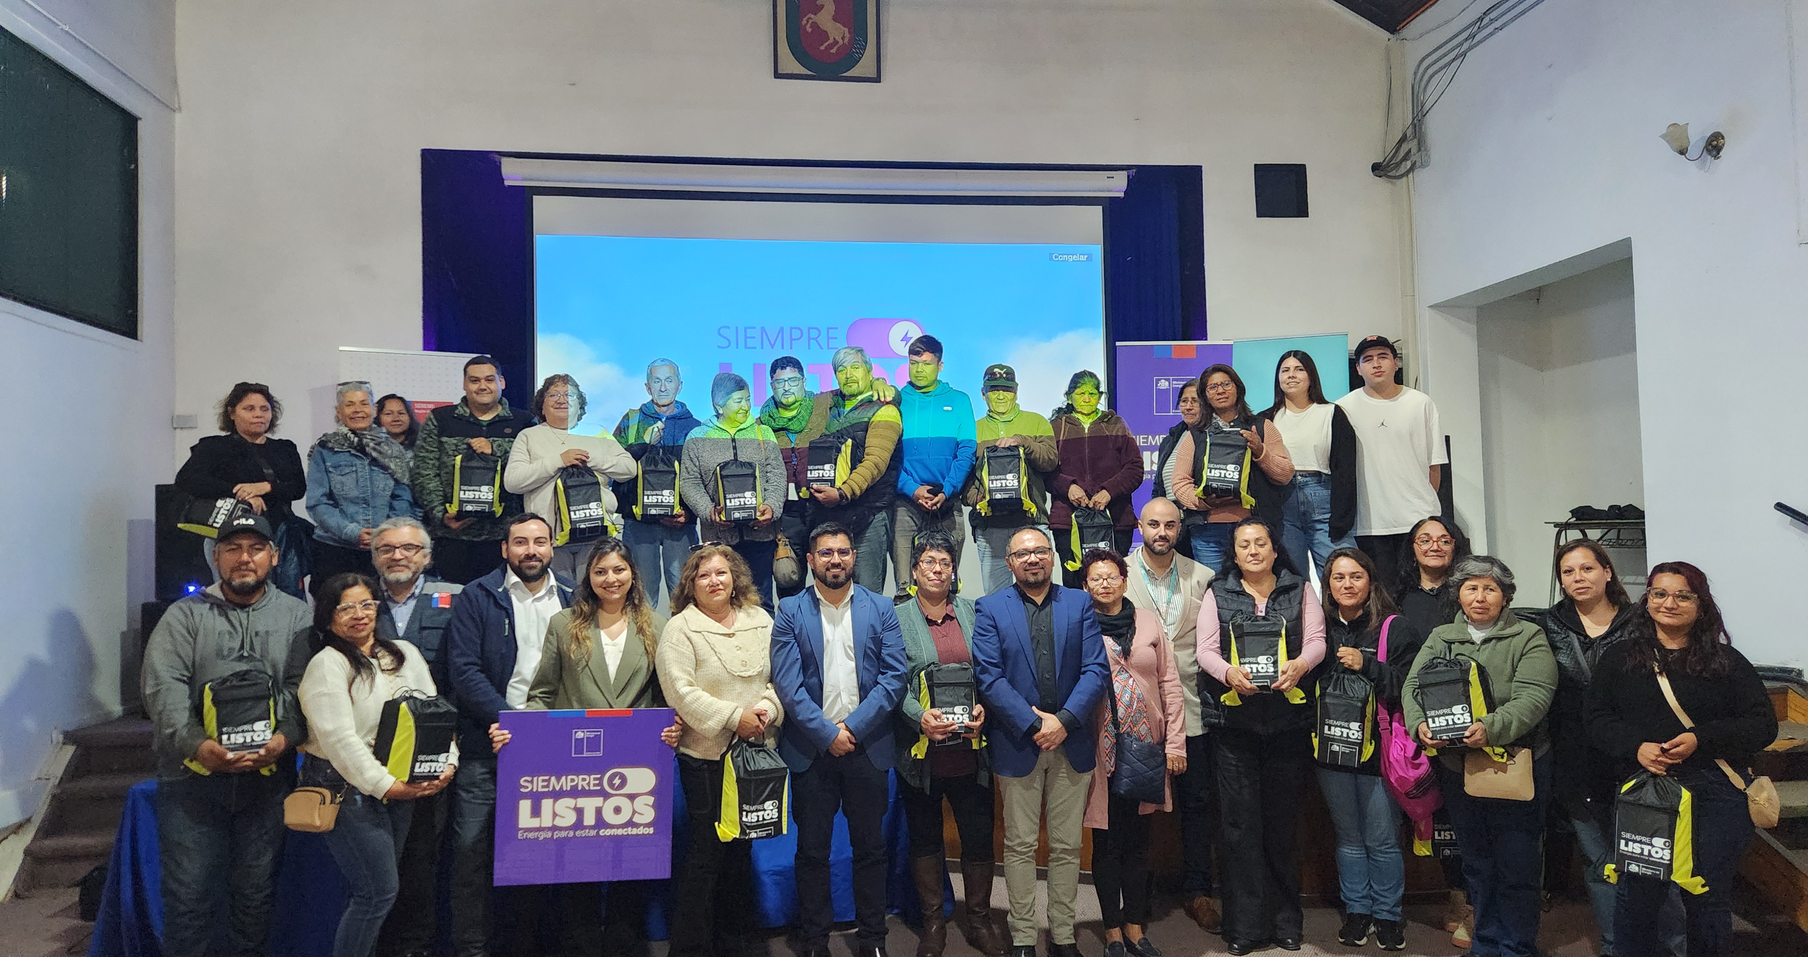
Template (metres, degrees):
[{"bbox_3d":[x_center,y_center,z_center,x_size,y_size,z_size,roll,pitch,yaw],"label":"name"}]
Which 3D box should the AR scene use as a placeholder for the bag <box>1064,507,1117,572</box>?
[{"bbox_3d":[0.978,0.332,6.350,0.240,0.360,0.140,-1,-3,-9],"label":"bag"}]

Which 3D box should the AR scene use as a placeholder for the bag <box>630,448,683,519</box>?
[{"bbox_3d":[-1.218,0.031,5.900,0.230,0.350,0.150,-1,-2,-11],"label":"bag"}]

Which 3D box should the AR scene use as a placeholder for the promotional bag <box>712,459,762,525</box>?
[{"bbox_3d":[-0.819,0.066,5.900,0.230,0.340,0.150,-1,-6,-8],"label":"promotional bag"}]

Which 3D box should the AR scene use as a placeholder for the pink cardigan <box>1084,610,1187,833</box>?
[{"bbox_3d":[0.913,0.946,4.777,0.430,0.840,0.310,-1,-3,2],"label":"pink cardigan"}]

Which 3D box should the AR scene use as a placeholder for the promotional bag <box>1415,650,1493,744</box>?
[{"bbox_3d":[1.942,0.791,4.220,0.210,0.340,0.160,-18,-20,42],"label":"promotional bag"}]

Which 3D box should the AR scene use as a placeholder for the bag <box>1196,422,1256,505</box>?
[{"bbox_3d":[1.466,-0.061,5.470,0.230,0.360,0.150,2,-7,26],"label":"bag"}]

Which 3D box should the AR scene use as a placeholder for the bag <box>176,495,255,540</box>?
[{"bbox_3d":[-3.175,0.179,5.550,0.300,0.200,0.120,13,-27,4],"label":"bag"}]

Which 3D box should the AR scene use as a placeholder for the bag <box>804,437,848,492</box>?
[{"bbox_3d":[-0.414,-0.075,6.350,0.210,0.310,0.140,-2,-3,23],"label":"bag"}]

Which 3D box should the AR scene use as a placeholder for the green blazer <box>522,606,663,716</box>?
[{"bbox_3d":[-1.107,0.789,4.370,0.540,0.650,0.330,-1,-2,-14],"label":"green blazer"}]

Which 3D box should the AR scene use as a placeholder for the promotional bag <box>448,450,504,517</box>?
[{"bbox_3d":[-1.974,0.010,5.550,0.230,0.350,0.150,0,-2,-18],"label":"promotional bag"}]

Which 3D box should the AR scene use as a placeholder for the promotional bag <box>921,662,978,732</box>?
[{"bbox_3d":[0.174,0.856,4.620,0.220,0.310,0.140,-1,-3,-9],"label":"promotional bag"}]

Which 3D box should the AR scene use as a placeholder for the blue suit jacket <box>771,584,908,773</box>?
[{"bbox_3d":[-0.247,0.753,4.560,0.520,0.700,0.310,-1,-2,-4],"label":"blue suit jacket"}]

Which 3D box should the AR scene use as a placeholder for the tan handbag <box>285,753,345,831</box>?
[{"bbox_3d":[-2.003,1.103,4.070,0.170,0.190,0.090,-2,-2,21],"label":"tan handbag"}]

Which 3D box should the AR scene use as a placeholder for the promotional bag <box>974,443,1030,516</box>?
[{"bbox_3d":[0.486,0.011,5.950,0.230,0.350,0.150,-1,-7,8],"label":"promotional bag"}]

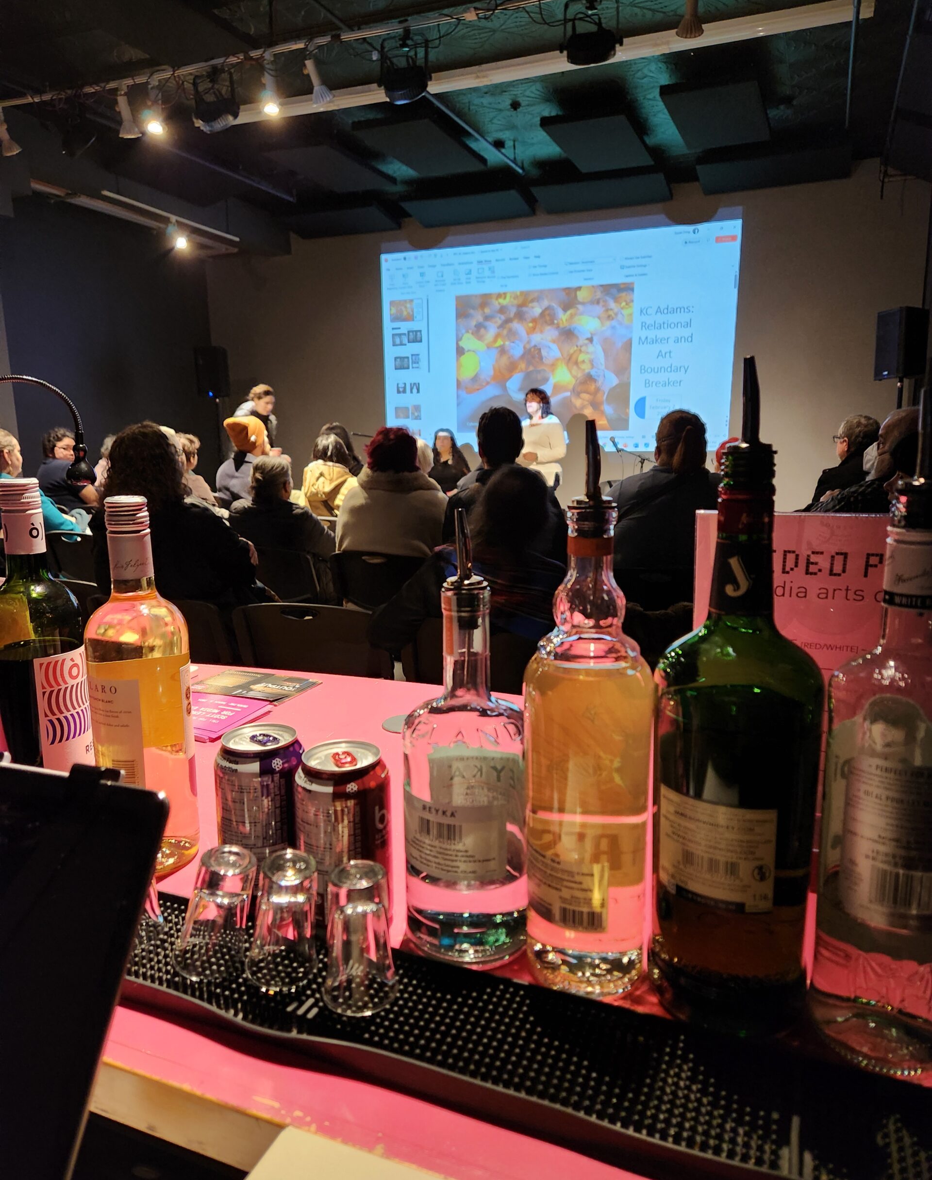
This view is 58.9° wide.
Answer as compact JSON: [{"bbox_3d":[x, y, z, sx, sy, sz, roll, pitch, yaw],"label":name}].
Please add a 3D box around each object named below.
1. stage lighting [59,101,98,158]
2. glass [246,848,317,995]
[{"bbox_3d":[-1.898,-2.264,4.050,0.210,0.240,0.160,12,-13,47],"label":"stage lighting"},{"bbox_3d":[-0.114,0.206,0.520,0.045,0.072,0.045,6,12,-1],"label":"glass"}]

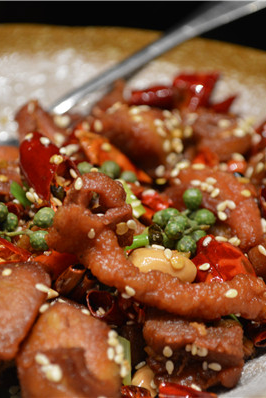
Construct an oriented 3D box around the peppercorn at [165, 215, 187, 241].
[{"bbox_3d":[0.011,0.007,0.282,0.006,0.006,0.006,-1,28,0],"label":"peppercorn"}]

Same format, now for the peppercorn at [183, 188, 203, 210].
[{"bbox_3d":[0.016,0.000,0.295,0.005,0.005,0.005,0,27,0],"label":"peppercorn"}]

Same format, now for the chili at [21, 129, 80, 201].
[{"bbox_3d":[-0.023,-0.009,0.297,0.015,0.019,0.011,-9,19,5],"label":"chili"}]

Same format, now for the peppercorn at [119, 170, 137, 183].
[{"bbox_3d":[-0.001,-0.006,0.315,0.005,0.005,0.005,-1,28,0],"label":"peppercorn"}]

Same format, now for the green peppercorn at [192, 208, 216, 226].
[{"bbox_3d":[0.019,0.005,0.290,0.005,0.005,0.005,-1,28,0],"label":"green peppercorn"}]

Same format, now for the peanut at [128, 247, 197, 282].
[{"bbox_3d":[0.007,0.017,0.279,0.018,0.009,0.009,15,30,16],"label":"peanut"}]

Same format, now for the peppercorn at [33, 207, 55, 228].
[{"bbox_3d":[-0.023,0.005,0.287,0.005,0.005,0.005,0,27,0],"label":"peppercorn"}]

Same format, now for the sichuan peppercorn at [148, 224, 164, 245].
[{"bbox_3d":[0.006,0.009,0.297,0.004,0.005,0.004,0,28,0],"label":"sichuan peppercorn"}]

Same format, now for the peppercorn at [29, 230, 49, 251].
[{"bbox_3d":[-0.023,0.011,0.283,0.005,0.005,0.005,0,27,0],"label":"peppercorn"}]

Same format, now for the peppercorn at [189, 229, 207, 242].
[{"bbox_3d":[0.017,0.009,0.283,0.005,0.005,0.005,-1,28,0],"label":"peppercorn"}]

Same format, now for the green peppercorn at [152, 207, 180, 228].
[{"bbox_3d":[0.009,0.005,0.291,0.006,0.006,0.006,-1,28,0],"label":"green peppercorn"}]

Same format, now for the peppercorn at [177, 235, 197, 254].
[{"bbox_3d":[0.013,0.011,0.276,0.005,0.005,0.005,-1,28,0],"label":"peppercorn"}]

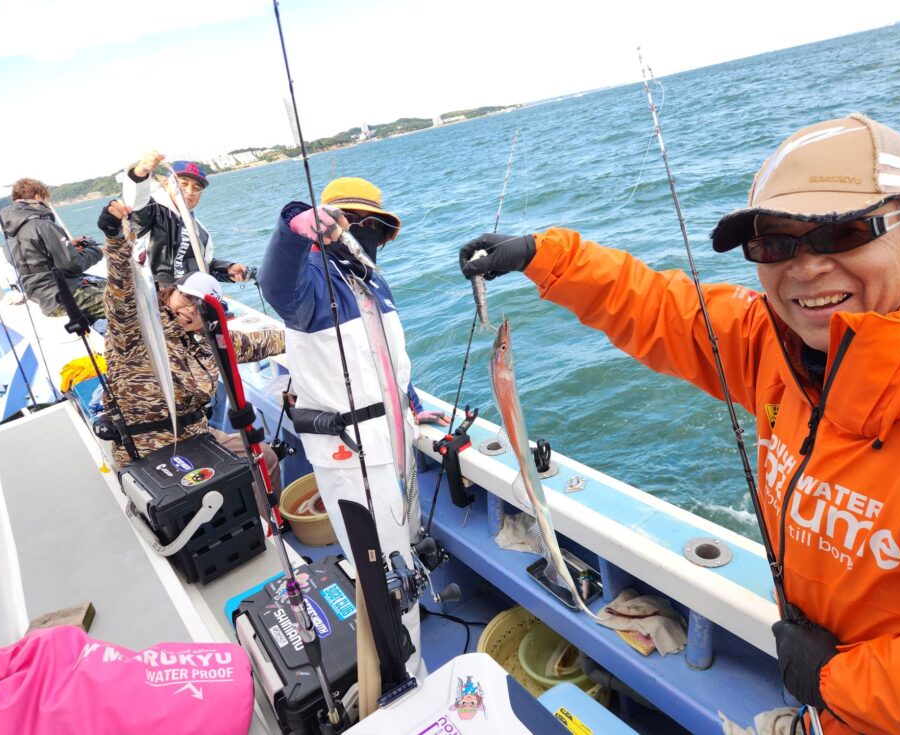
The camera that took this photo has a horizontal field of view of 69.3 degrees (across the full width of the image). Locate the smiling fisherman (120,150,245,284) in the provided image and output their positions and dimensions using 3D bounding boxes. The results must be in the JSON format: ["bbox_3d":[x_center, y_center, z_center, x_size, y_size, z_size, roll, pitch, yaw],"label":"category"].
[{"bbox_3d":[-1.299,-0.263,3.580,0.620,1.720,0.680,-24,24,-30],"label":"smiling fisherman"}]

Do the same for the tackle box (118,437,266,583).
[{"bbox_3d":[-0.929,0.507,2.386,0.350,0.320,0.475,-28,26,-36],"label":"tackle box"}]

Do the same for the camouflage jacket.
[{"bbox_3d":[-1.182,-0.151,2.906,0.820,0.960,0.500,-24,24,-30],"label":"camouflage jacket"}]

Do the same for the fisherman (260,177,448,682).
[{"bbox_3d":[-0.208,0.253,2.086,0.560,1.660,0.530,-20,22,-21],"label":"fisherman"}]

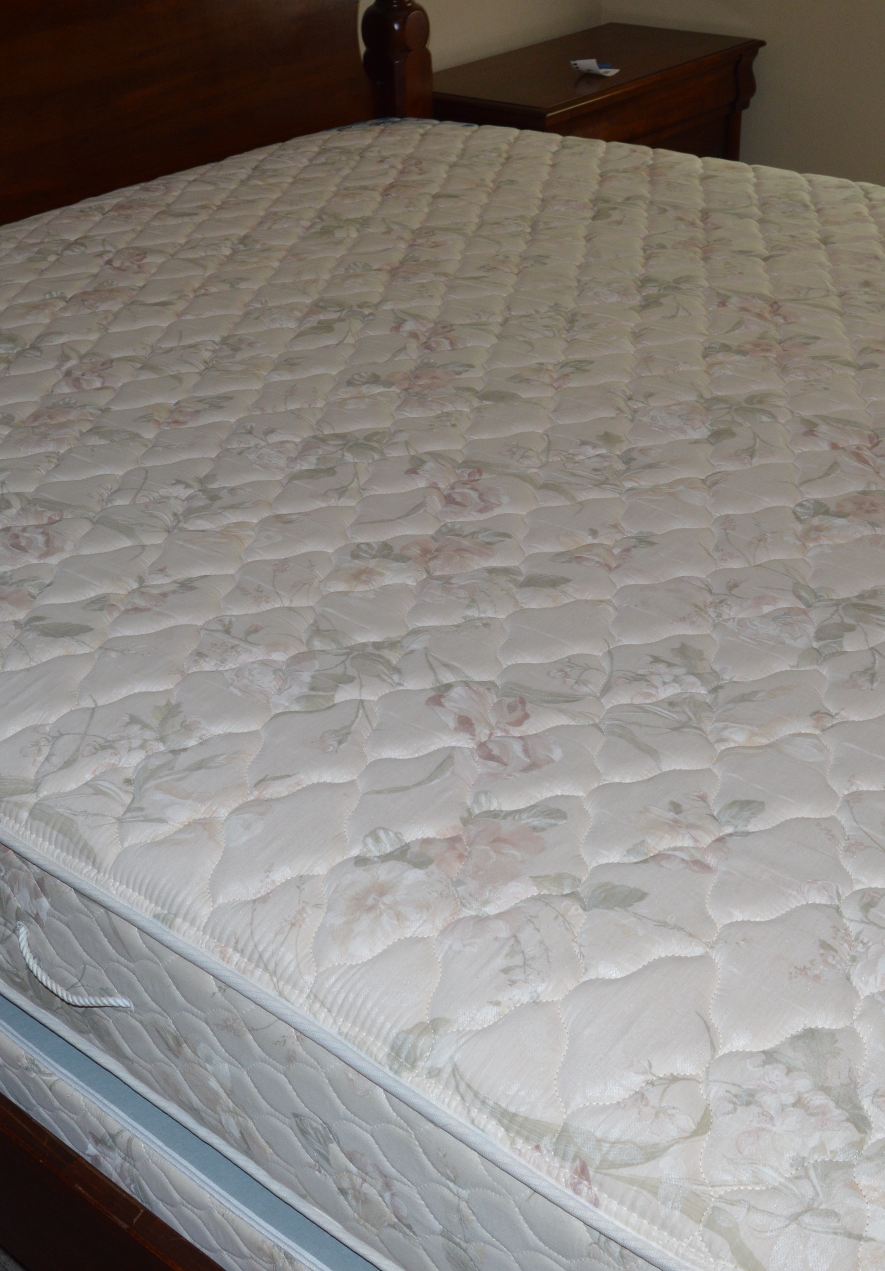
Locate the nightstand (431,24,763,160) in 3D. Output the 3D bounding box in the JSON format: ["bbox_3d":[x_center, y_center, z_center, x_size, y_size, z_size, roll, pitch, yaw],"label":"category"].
[{"bbox_3d":[0.343,-1.027,3.546,0.436,0.742,0.862,25,42,34],"label":"nightstand"}]

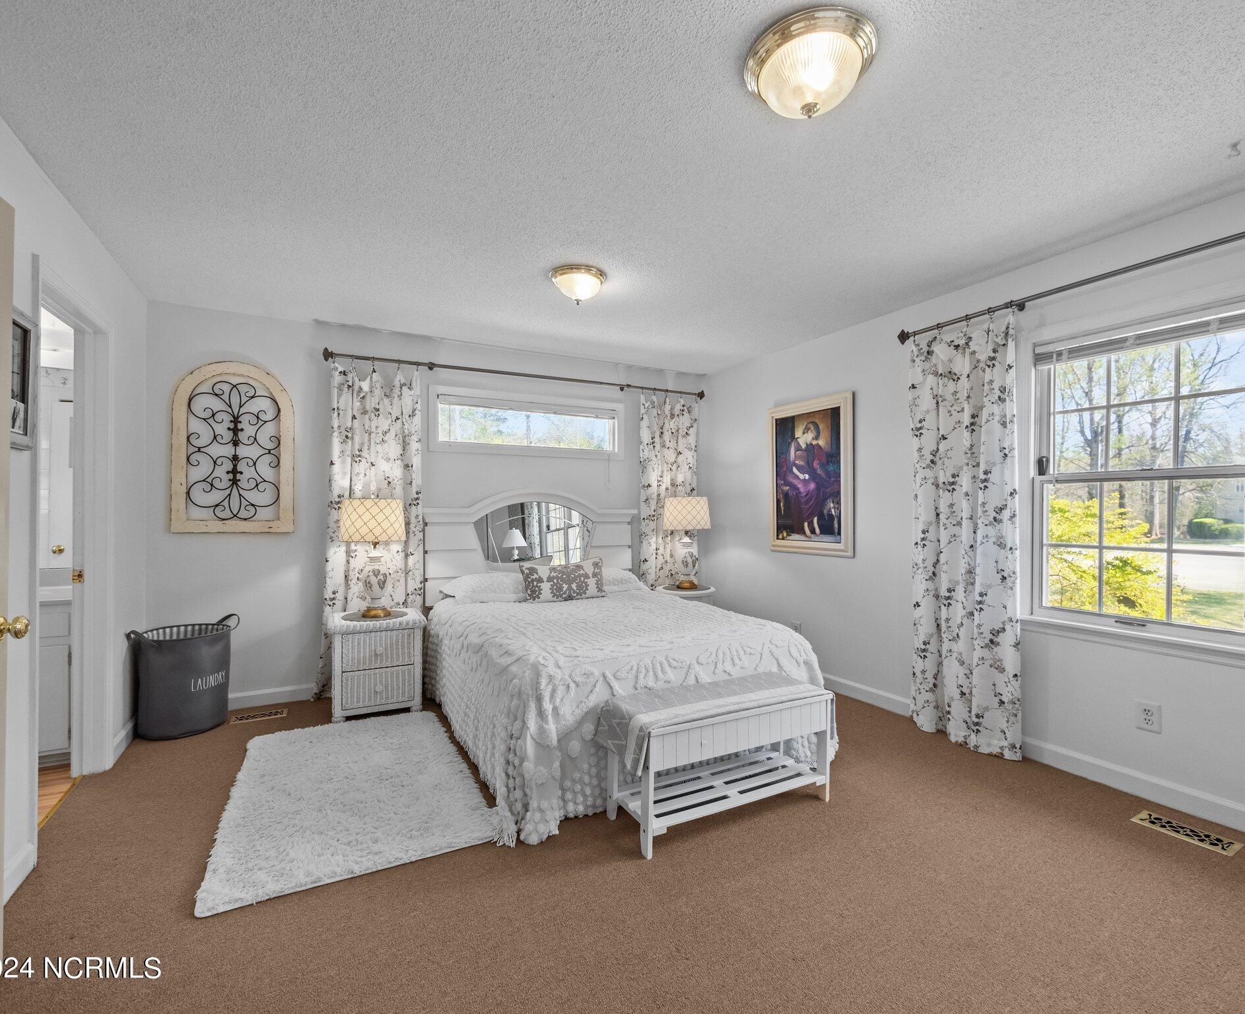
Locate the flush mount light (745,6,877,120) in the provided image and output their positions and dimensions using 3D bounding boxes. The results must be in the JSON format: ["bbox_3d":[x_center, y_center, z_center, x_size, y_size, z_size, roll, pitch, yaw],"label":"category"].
[{"bbox_3d":[0.504,-1.125,1.476,0.340,0.150,0.340,0,0,0],"label":"flush mount light"}]

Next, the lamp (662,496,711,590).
[{"bbox_3d":[0.523,0.277,4.401,0.385,0.745,0.385,0,0,0],"label":"lamp"}]

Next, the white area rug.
[{"bbox_3d":[-1.218,1.224,2.506,0.940,0.040,1.440,0,0,-28],"label":"white area rug"}]

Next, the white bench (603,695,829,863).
[{"bbox_3d":[0.405,1.006,2.242,0.890,0.456,0.350,0,0,-27],"label":"white bench"}]

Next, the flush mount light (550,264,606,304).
[{"bbox_3d":[-0.226,-1.123,2.834,0.292,0.146,0.292,0,0,0],"label":"flush mount light"}]

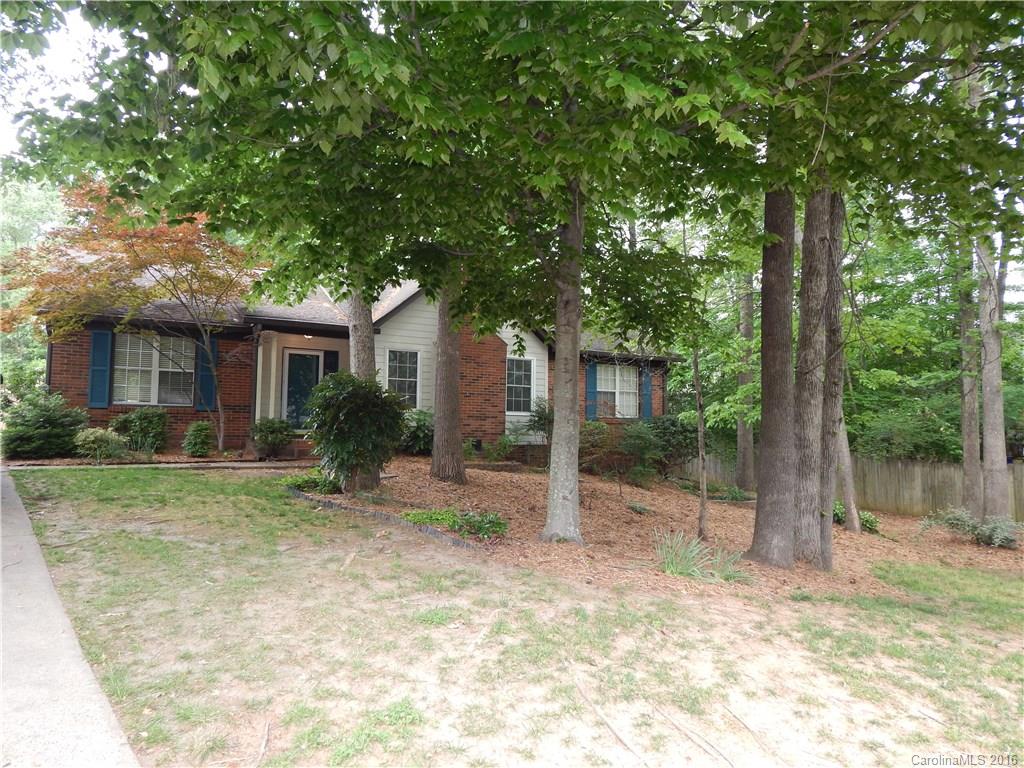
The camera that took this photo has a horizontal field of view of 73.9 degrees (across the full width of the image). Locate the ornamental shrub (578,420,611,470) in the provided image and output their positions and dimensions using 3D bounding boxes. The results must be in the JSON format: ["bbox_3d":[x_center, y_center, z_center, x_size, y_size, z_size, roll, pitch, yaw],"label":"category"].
[{"bbox_3d":[2.307,1.822,20.000,1.141,1.454,1.141,1,-3,0],"label":"ornamental shrub"}]

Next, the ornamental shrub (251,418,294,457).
[{"bbox_3d":[-5.491,1.238,15.600,0.979,0.867,0.930,1,-3,0],"label":"ornamental shrub"}]

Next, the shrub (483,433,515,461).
[{"bbox_3d":[-0.373,1.713,18.800,0.965,0.777,0.965,1,-3,0],"label":"shrub"}]

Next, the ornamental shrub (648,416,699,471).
[{"bbox_3d":[4.876,1.819,20.800,1.661,1.720,1.578,1,-3,0],"label":"ornamental shrub"}]

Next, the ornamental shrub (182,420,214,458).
[{"bbox_3d":[-6.784,1.188,14.700,0.650,0.775,0.650,1,-3,0],"label":"ornamental shrub"}]

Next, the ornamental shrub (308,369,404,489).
[{"bbox_3d":[-2.484,0.754,10.800,1.570,1.817,1.492,1,-3,0],"label":"ornamental shrub"}]

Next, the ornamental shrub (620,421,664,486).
[{"bbox_3d":[3.394,1.842,17.900,1.097,1.710,1.097,1,-3,0],"label":"ornamental shrub"}]

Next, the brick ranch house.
[{"bbox_3d":[-4.387,-0.531,22.457,17.706,5.700,9.600,3,-3,-27],"label":"brick ranch house"}]

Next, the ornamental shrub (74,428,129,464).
[{"bbox_3d":[-8.326,1.257,13.800,1.062,0.689,1.062,1,-3,0],"label":"ornamental shrub"}]

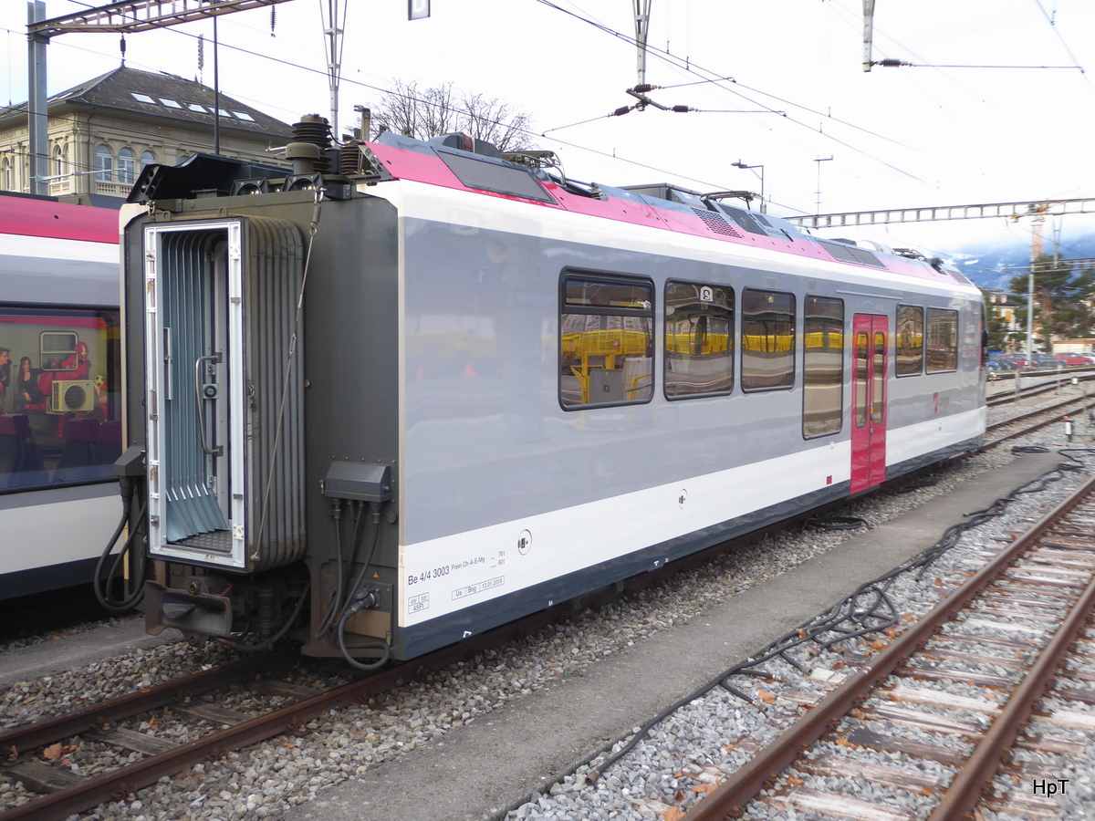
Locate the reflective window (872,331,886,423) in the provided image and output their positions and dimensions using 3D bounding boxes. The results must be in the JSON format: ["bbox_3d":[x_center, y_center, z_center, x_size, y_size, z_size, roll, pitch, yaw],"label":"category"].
[{"bbox_3d":[4.650,-0.465,15.990,0.060,1.279,0.506,2,4,32],"label":"reflective window"}]

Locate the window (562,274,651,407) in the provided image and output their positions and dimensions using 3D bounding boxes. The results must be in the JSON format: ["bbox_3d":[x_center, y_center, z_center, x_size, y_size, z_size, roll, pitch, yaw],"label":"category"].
[{"bbox_3d":[0.502,-0.568,9.271,0.060,1.037,1.601,2,4,32],"label":"window"}]

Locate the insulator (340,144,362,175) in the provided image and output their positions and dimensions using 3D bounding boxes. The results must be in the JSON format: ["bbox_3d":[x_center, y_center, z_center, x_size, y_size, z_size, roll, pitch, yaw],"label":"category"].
[{"bbox_3d":[-1.306,-1.667,7.565,0.145,0.206,0.145,0,4,0],"label":"insulator"}]

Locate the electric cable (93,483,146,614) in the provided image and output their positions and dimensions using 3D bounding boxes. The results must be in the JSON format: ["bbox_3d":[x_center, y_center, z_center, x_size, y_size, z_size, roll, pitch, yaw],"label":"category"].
[{"bbox_3d":[-2.999,0.987,8.158,0.260,0.940,0.330,2,4,32],"label":"electric cable"}]

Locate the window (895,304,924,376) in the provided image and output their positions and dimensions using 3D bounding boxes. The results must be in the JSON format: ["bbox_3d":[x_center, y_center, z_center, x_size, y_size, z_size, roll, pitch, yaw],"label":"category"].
[{"bbox_3d":[5.512,-1.052,17.345,0.060,1.053,1.586,2,4,32],"label":"window"}]

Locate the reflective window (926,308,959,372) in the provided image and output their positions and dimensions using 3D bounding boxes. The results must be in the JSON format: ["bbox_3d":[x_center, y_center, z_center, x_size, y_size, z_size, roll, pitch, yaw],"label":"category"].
[{"bbox_3d":[6.645,-1.163,19.171,0.060,1.062,2.280,2,4,32],"label":"reflective window"}]

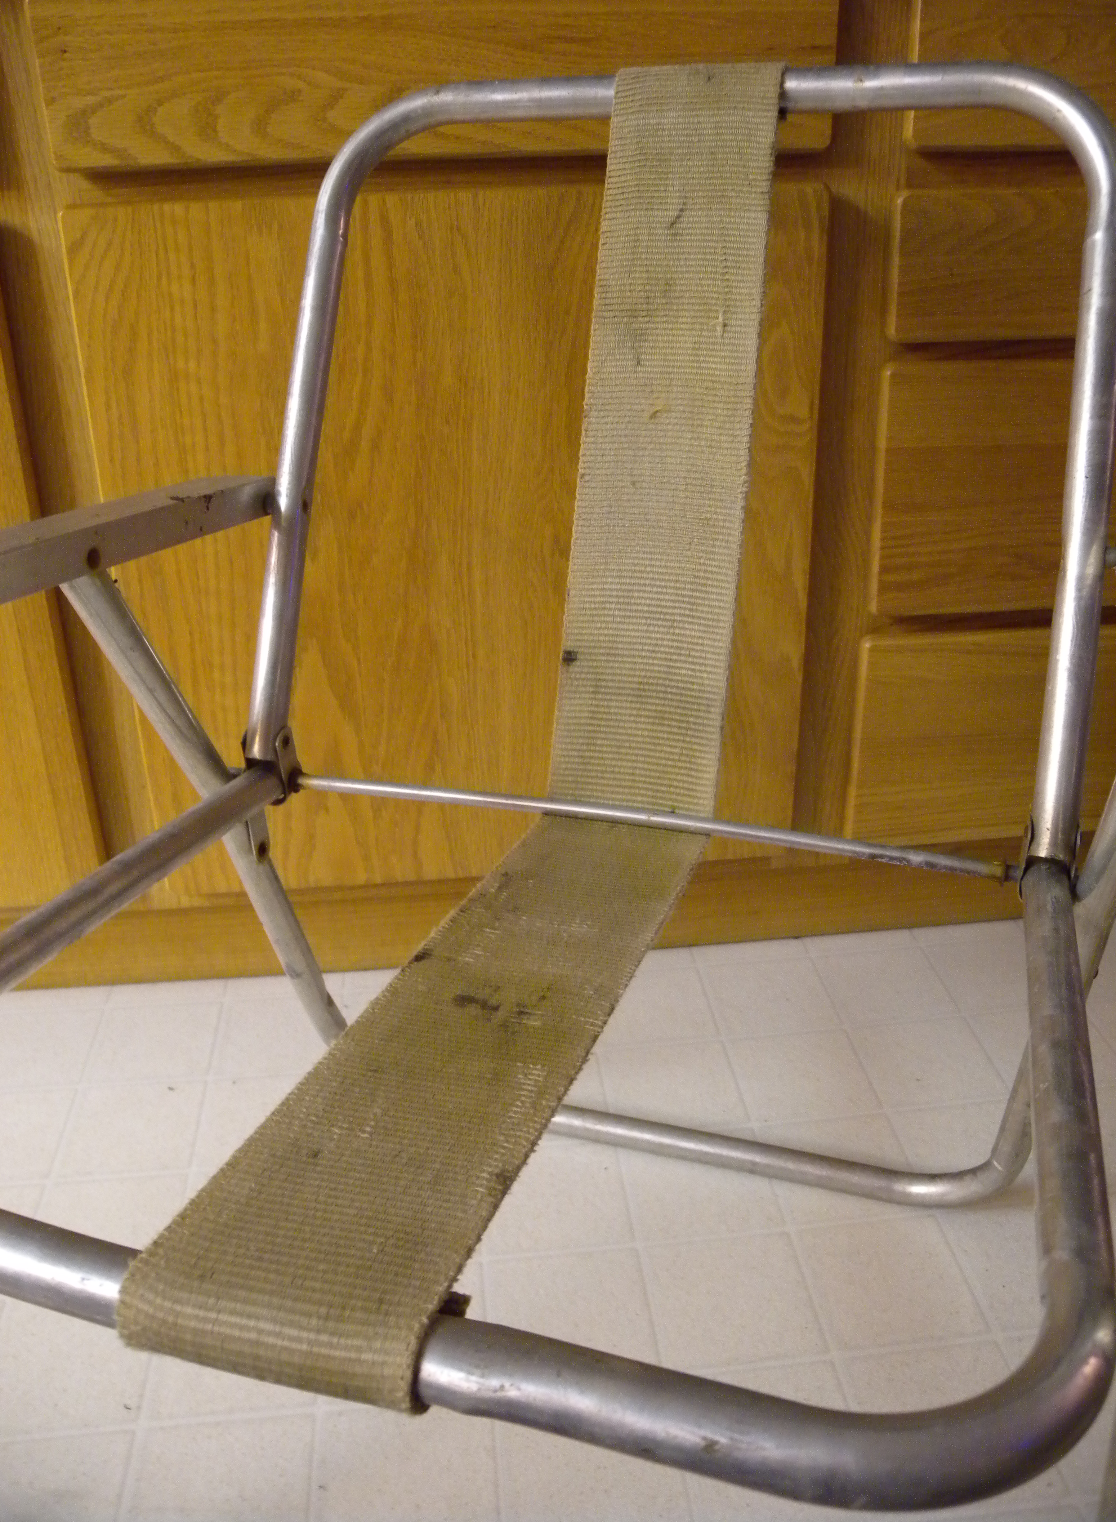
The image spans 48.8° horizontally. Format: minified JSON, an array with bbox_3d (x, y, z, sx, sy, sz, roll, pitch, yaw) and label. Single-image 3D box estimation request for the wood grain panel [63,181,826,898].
[{"bbox_3d":[-0.071,-0.158,1.017,0.558,0.566,0.020,-4,24,-5],"label":"wood grain panel"}]

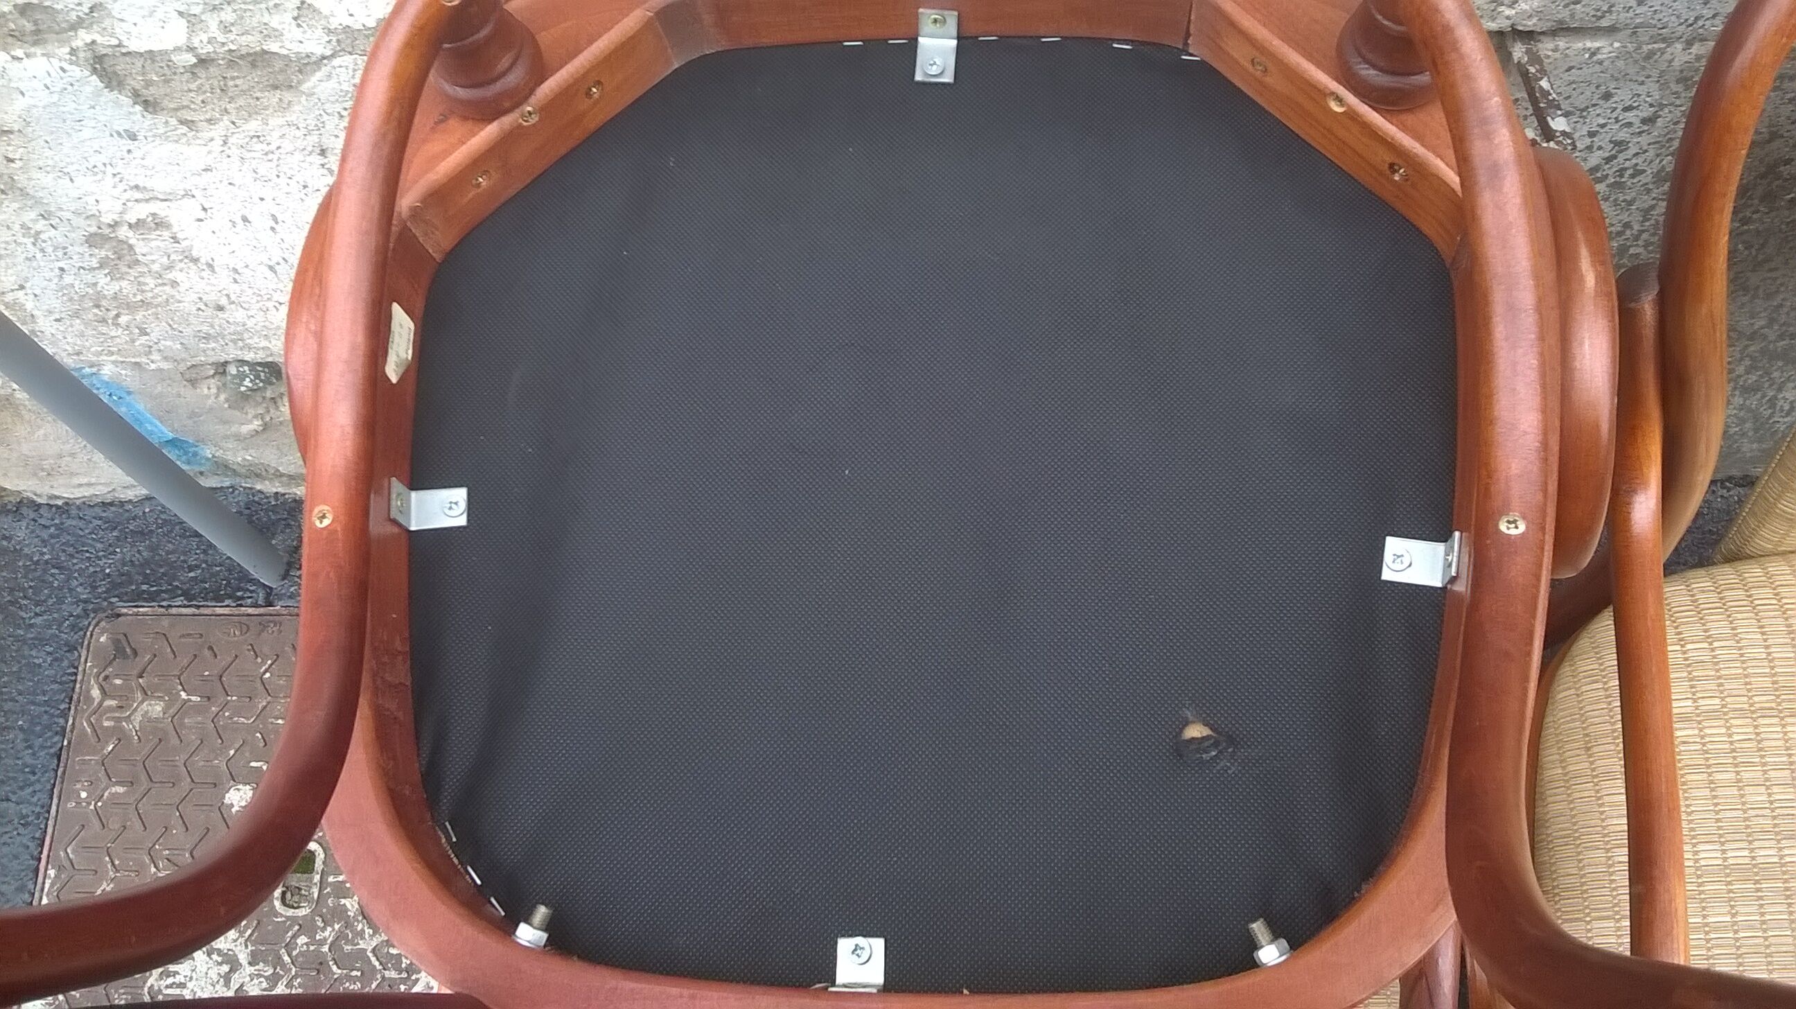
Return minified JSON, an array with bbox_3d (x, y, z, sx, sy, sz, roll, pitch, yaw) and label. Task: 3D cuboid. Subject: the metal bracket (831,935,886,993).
[{"bbox_3d":[-0.013,0.149,0.508,0.015,0.021,0.017,-1,74,5],"label":"metal bracket"}]

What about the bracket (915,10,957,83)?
[{"bbox_3d":[0.015,-0.175,0.604,0.015,0.019,0.020,5,75,7],"label":"bracket"}]

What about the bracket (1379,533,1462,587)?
[{"bbox_3d":[0.177,0.018,0.532,0.021,0.017,0.015,7,75,7],"label":"bracket"}]

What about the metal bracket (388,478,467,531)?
[{"bbox_3d":[-0.170,0.000,0.571,0.022,0.018,0.015,-4,74,4],"label":"metal bracket"}]

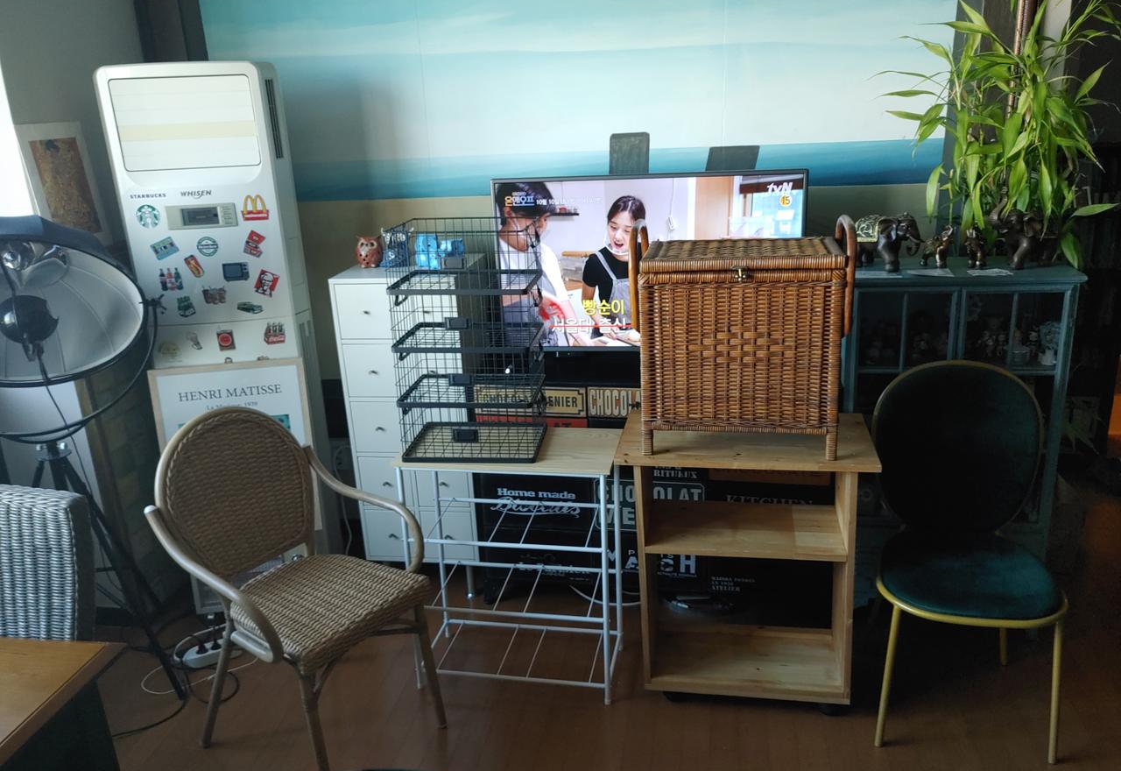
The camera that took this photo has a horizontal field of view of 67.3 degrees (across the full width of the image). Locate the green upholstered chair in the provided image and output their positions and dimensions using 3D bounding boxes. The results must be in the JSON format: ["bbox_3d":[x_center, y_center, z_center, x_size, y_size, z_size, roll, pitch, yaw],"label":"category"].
[{"bbox_3d":[1.019,0.423,2.120,0.440,0.864,0.528,1,17,13],"label":"green upholstered chair"}]

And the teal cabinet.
[{"bbox_3d":[1.152,0.186,2.602,0.629,1.095,0.355,1,17,14],"label":"teal cabinet"}]

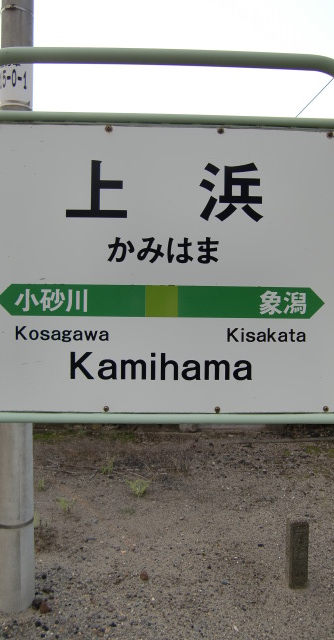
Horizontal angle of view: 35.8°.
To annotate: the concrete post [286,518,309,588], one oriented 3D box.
[{"bbox_3d":[0.709,1.267,2.819,0.097,0.345,0.097,0,2,2],"label":"concrete post"}]

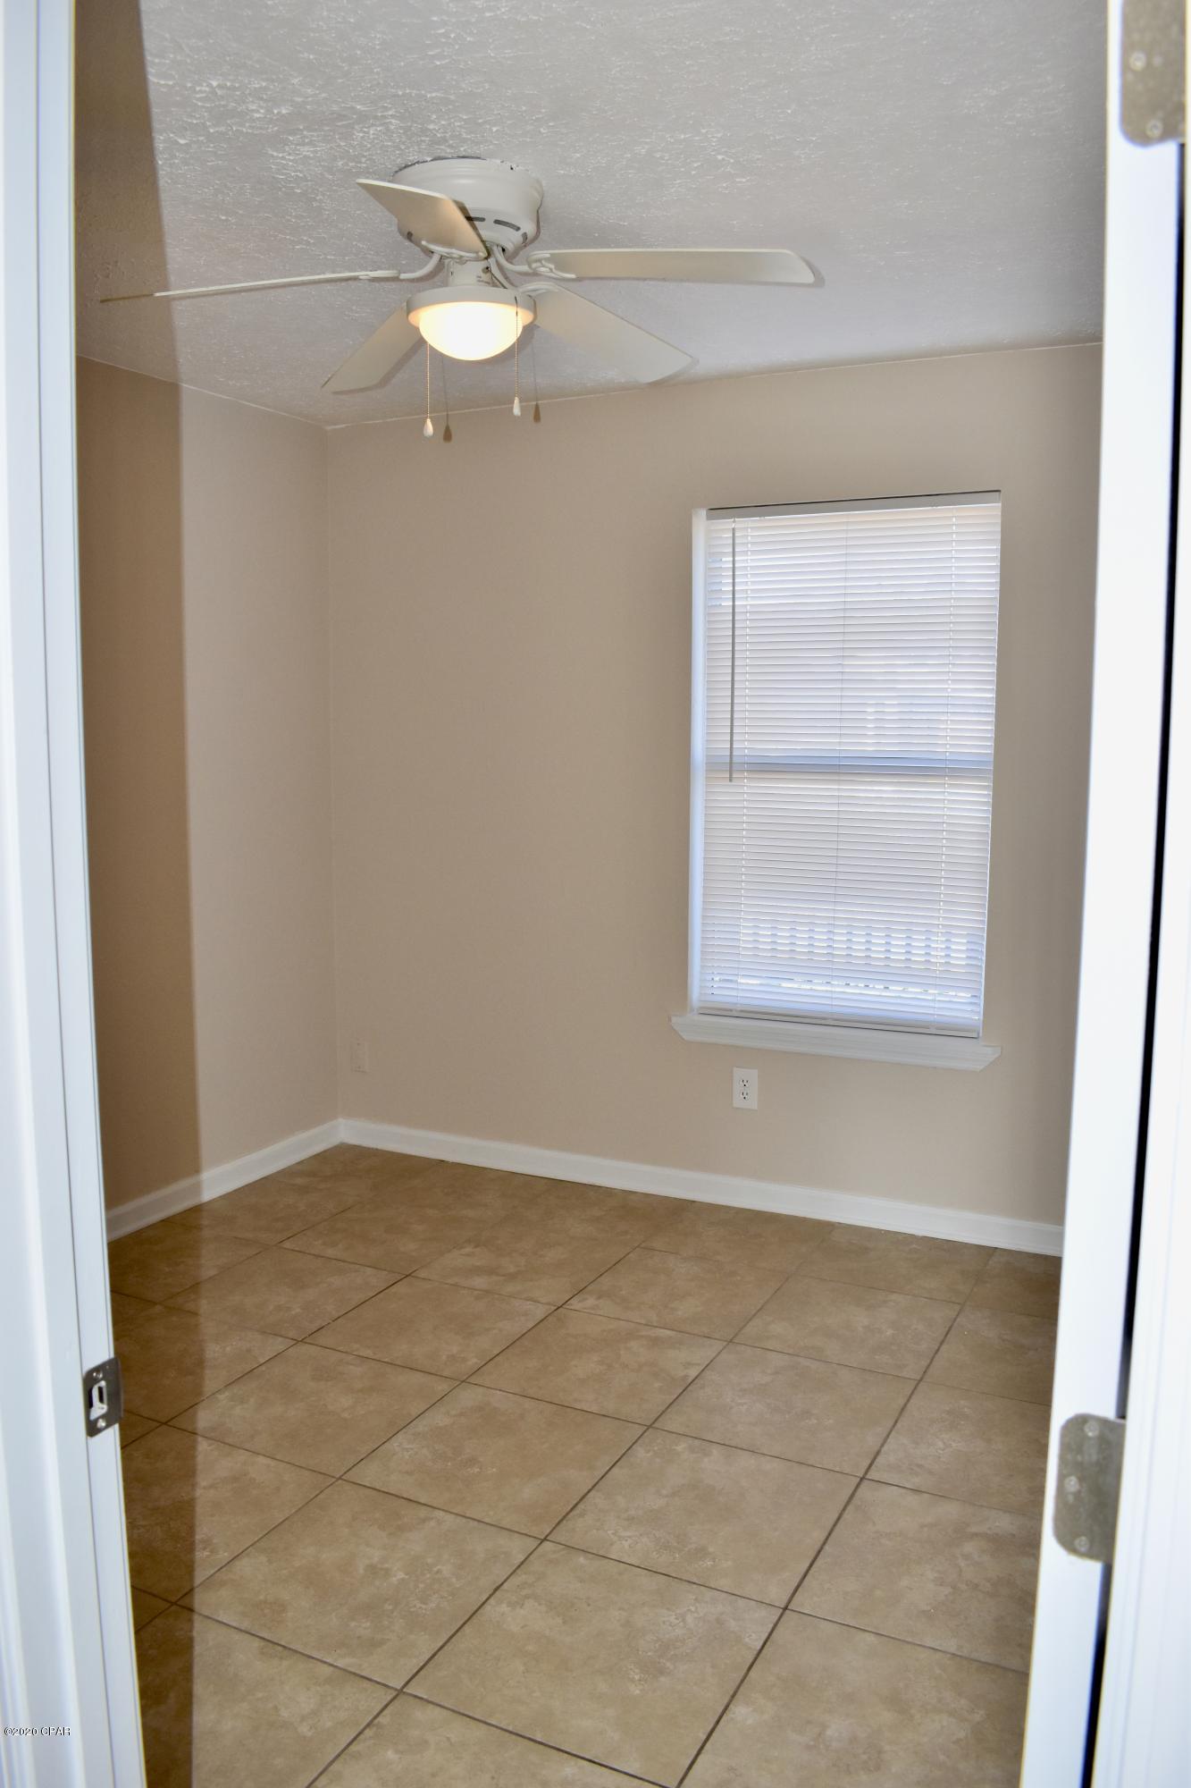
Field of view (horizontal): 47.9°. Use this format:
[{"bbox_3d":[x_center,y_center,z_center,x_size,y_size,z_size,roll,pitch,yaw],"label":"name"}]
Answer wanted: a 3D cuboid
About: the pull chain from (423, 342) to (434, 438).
[{"bbox_3d":[-0.325,-0.980,2.596,0.021,0.188,0.021,0,6,0],"label":"pull chain"}]

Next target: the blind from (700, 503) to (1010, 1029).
[{"bbox_3d":[0.714,-0.366,3.835,0.870,1.480,0.050,3,7,26],"label":"blind"}]

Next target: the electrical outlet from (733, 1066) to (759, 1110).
[{"bbox_3d":[0.446,0.578,3.976,0.076,0.121,0.010,3,7,26],"label":"electrical outlet"}]

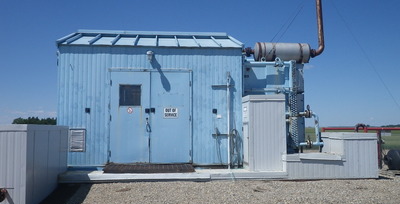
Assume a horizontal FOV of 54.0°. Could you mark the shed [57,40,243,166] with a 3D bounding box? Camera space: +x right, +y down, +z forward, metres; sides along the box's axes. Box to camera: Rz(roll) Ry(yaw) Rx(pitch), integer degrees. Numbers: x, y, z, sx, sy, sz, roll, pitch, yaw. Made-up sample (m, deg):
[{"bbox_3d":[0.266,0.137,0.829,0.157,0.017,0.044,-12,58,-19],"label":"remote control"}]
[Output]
[{"bbox_3d":[-1.286,-0.159,11.084,4.310,3.550,3.950,1,-4,-5],"label":"shed"}]

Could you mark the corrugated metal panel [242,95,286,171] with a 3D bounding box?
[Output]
[{"bbox_3d":[1.466,0.731,9.280,0.820,1.695,0.850,1,-4,-5],"label":"corrugated metal panel"}]

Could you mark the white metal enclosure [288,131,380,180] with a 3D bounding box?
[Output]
[{"bbox_3d":[2.806,1.217,9.087,2.020,0.980,1.130,1,-4,-5],"label":"white metal enclosure"}]

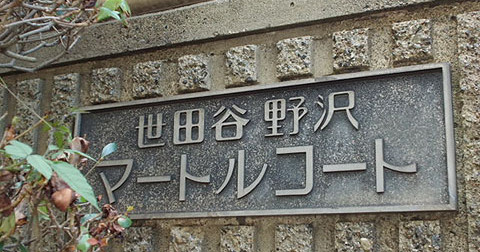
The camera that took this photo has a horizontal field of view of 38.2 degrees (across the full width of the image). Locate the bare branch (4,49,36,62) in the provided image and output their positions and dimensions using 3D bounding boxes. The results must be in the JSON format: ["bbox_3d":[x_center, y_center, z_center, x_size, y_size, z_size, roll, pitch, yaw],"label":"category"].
[{"bbox_3d":[-0.383,-0.123,1.209,0.056,0.024,0.030,3,-10,-18],"label":"bare branch"}]

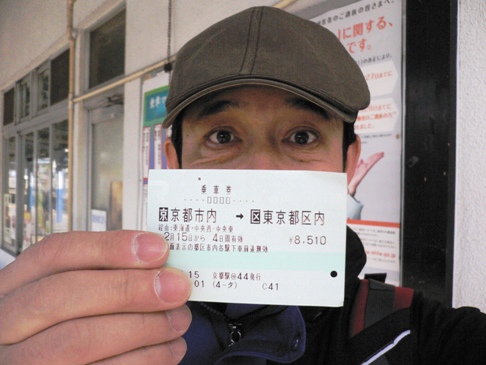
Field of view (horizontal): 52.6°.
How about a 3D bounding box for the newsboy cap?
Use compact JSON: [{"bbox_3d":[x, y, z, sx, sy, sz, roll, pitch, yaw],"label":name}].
[{"bbox_3d":[0.021,-0.106,0.458,0.190,0.128,0.250,1,-4,5],"label":"newsboy cap"}]

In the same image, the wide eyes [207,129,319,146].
[{"bbox_3d":[0.016,-0.036,0.390,0.089,0.015,0.020,0,0,2],"label":"wide eyes"}]

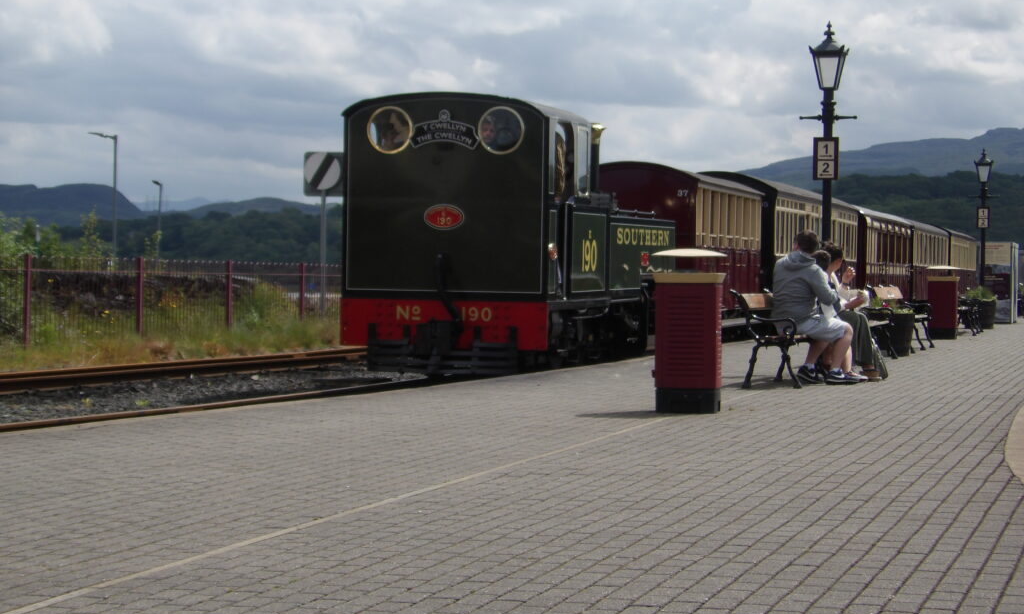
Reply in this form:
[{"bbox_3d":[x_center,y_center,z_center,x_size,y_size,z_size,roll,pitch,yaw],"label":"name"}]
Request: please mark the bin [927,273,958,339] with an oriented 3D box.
[{"bbox_3d":[6.556,-0.050,36.900,0.480,1.070,0.470,1,1,12],"label":"bin"}]

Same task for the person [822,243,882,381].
[{"bbox_3d":[3.020,0.040,21.850,0.680,1.250,0.480,1,1,-6],"label":"person"}]

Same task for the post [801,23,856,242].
[{"bbox_3d":[3.083,-1.077,23.700,0.560,3.440,0.400,1,1,15],"label":"post"}]

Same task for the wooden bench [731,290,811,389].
[{"bbox_3d":[2.440,0.250,21.300,0.610,0.830,2.300,1,1,15],"label":"wooden bench"}]

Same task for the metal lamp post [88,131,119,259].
[{"bbox_3d":[-14.860,-3.320,88.000,1.050,6.000,0.300,1,1,-7],"label":"metal lamp post"}]

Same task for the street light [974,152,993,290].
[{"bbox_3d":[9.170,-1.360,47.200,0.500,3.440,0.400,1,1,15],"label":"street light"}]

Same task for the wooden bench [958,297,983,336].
[{"bbox_3d":[7.400,0.040,39.500,0.610,0.820,2.200,1,1,15],"label":"wooden bench"}]

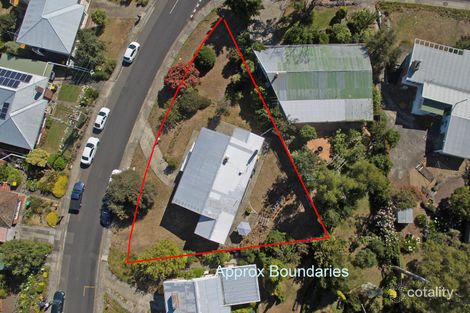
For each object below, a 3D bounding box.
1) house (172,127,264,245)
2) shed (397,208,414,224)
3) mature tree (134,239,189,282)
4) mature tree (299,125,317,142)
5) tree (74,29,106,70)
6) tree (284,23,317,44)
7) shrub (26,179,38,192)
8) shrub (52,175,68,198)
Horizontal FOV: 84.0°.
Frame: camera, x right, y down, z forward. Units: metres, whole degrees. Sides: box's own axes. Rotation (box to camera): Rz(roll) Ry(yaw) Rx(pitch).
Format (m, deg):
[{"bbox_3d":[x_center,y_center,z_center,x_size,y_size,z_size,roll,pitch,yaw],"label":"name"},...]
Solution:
[{"bbox_3d":[-3.080,3.870,44.400,10.200,6.000,18.200,22,90,0],"label":"house"},{"bbox_3d":[28.400,9.870,44.300,2.500,2.150,2.450,0,90,0],"label":"shed"},{"bbox_3d":[-11.899,16.945,42.459,8.564,4.500,6.502,0,81,-1],"label":"mature tree"},{"bbox_3d":[13.082,-4.190,46.931,2.986,3.000,2.986,0,81,-1],"label":"mature tree"},{"bbox_3d":[-27.176,-20.146,49.242,5.180,5.500,7.880,0,81,1],"label":"tree"},{"bbox_3d":[11.795,-22.144,47.095,6.400,4.200,3.280,0,81,1],"label":"tree"},{"bbox_3d":[-37.262,5.333,48.041,1.880,1.500,2.570,0,81,1],"label":"shrub"},{"bbox_3d":[-32.300,5.560,48.400,2.300,1.700,4.000,17,90,0],"label":"shrub"}]

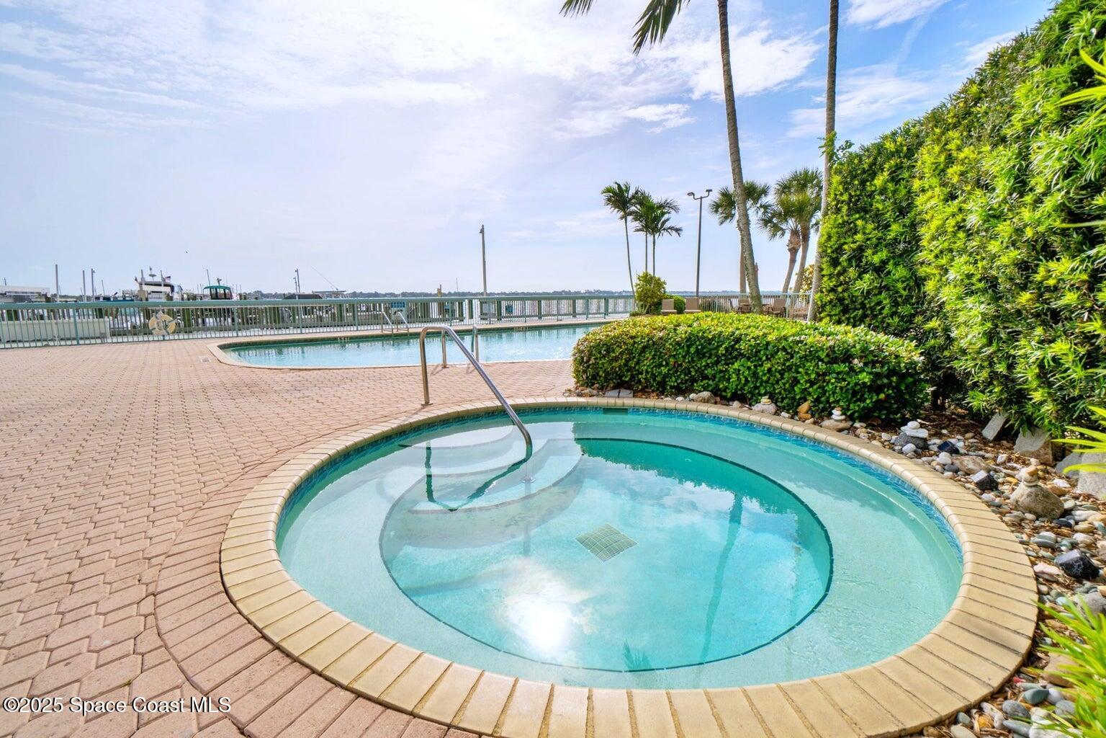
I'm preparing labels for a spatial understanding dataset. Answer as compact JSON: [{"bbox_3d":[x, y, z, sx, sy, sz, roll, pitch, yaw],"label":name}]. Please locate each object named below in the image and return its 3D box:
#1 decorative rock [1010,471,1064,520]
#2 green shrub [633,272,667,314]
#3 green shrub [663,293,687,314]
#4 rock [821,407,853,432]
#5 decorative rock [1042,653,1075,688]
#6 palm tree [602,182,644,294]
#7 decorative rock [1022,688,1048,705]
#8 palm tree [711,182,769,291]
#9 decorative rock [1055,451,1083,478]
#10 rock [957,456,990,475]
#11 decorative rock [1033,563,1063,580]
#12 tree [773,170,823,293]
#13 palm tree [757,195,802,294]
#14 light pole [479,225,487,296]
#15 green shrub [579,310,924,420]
[{"bbox_3d":[2.469,0.644,2.353,0.180,0.245,0.200,-9,12,-41],"label":"decorative rock"},{"bbox_3d":[4.558,-3.476,21.730,1.554,2.134,1.554,1,9,12],"label":"green shrub"},{"bbox_3d":[5.557,-2.914,21.417,1.244,1.107,1.244,2,9,14],"label":"green shrub"},{"bbox_3d":[2.376,0.420,3.861,0.222,0.202,0.178,5,11,32],"label":"rock"},{"bbox_3d":[1.506,0.893,1.365,0.080,0.088,0.088,-8,12,-38],"label":"decorative rock"},{"bbox_3d":[3.268,-5.541,21.700,1.927,6.244,1.831,1,9,8],"label":"palm tree"},{"bbox_3d":[1.384,0.938,1.322,0.048,0.034,0.056,-8,12,-39],"label":"decorative rock"},{"bbox_3d":[9.309,-5.893,22.867,2.797,6.462,2.797,3,10,21],"label":"palm tree"},{"bbox_3d":[3.283,0.605,2.920,0.130,0.140,0.150,-8,12,-40],"label":"decorative rock"},{"bbox_3d":[2.701,0.619,2.963,0.165,0.100,0.135,8,13,43],"label":"rock"},{"bbox_3d":[2.021,0.826,1.882,0.072,0.053,0.088,-8,12,-40],"label":"decorative rock"},{"bbox_3d":[11.781,-5.982,22.147,2.400,6.820,2.400,4,10,27],"label":"tree"},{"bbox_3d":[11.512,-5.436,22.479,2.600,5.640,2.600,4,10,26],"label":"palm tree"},{"bbox_3d":[-4.969,-6.935,32.423,0.400,6.100,0.240,-1,9,0],"label":"light pole"},{"bbox_3d":[2.194,-0.215,5.710,3.420,0.830,1.900,5,11,30],"label":"green shrub"}]

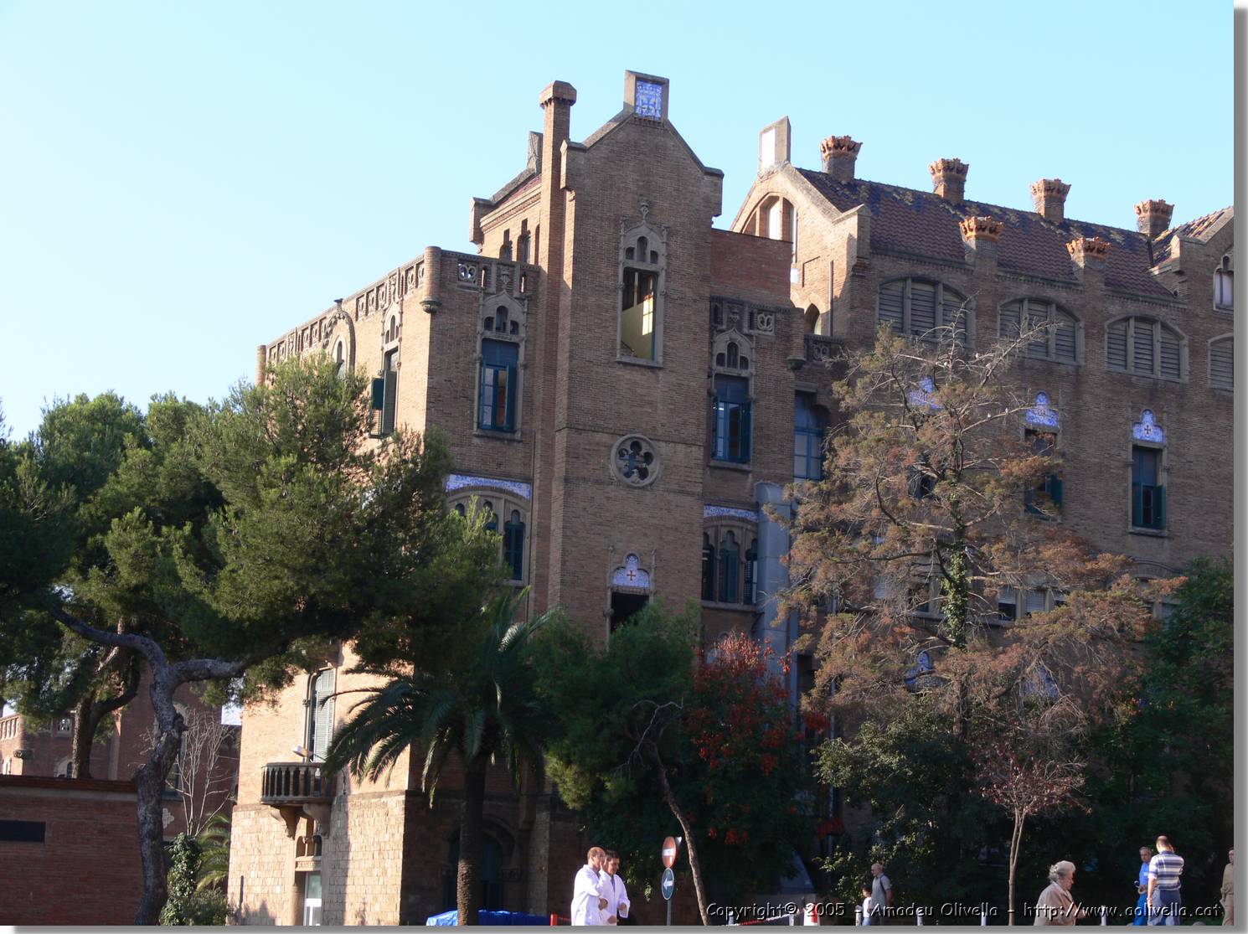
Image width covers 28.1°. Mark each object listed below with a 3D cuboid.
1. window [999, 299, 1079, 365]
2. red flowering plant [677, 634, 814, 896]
[{"bbox_3d":[12.496,-4.144,75.017,2.950,1.800,0.250,7,-11,-26],"label":"window"},{"bbox_3d":[2.698,7.059,55.939,3.100,6.670,3.000,2,-10,0],"label":"red flowering plant"}]

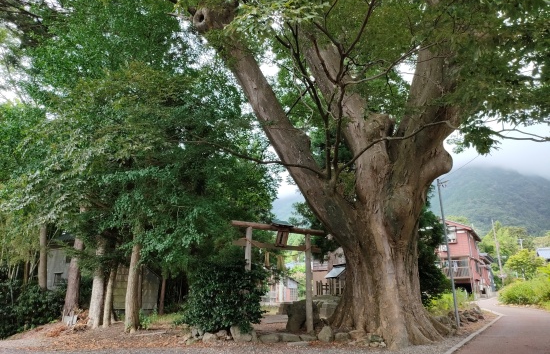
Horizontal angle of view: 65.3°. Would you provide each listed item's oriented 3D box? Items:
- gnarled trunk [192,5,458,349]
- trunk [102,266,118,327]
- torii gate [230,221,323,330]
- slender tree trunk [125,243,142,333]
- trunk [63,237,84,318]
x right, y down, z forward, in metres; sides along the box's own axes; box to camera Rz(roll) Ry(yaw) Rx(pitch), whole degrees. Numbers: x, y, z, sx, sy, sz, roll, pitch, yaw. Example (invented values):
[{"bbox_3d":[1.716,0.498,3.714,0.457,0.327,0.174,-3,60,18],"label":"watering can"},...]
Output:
[{"bbox_3d":[1.587,-0.530,14.458,8.800,11.300,4.800,0,-14,0],"label":"gnarled trunk"},{"bbox_3d":[-5.454,3.958,14.266,0.280,1.988,0.280,0,-14,0],"label":"trunk"},{"bbox_3d":[0.228,3.053,13.095,3.750,3.421,0.500,12,-18,-40],"label":"torii gate"},{"bbox_3d":[-4.346,3.402,13.271,0.410,2.667,0.410,0,-14,0],"label":"slender tree trunk"},{"bbox_3d":[-7.638,3.820,16.362,0.500,3.009,0.500,0,-14,0],"label":"trunk"}]

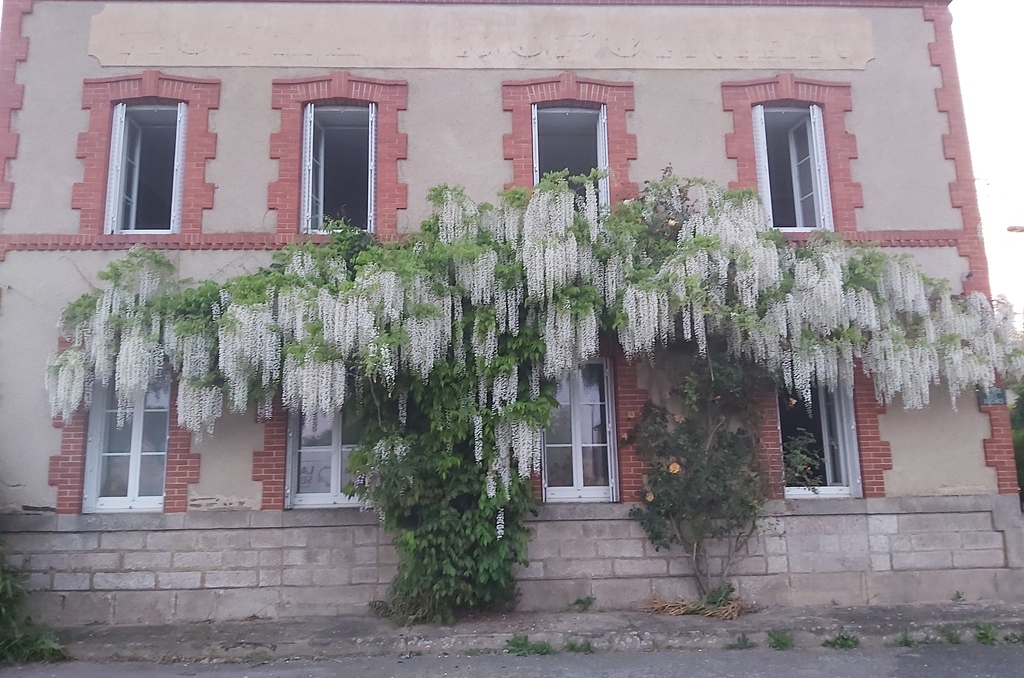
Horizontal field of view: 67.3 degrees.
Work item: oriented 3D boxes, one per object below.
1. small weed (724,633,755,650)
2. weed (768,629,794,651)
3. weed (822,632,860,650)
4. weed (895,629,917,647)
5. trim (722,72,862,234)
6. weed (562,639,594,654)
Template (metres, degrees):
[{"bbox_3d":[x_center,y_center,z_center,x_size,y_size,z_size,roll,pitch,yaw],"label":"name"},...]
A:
[{"bbox_3d":[2.071,2.732,6.972,0.293,0.118,0.200,-1,-9,-2],"label":"small weed"},{"bbox_3d":[2.399,2.675,6.849,0.216,0.156,0.180,-1,-10,-2],"label":"weed"},{"bbox_3d":[2.942,2.678,6.868,0.326,0.131,0.200,-1,-10,-2],"label":"weed"},{"bbox_3d":[3.524,2.674,6.890,0.182,0.123,0.170,-1,-10,-2],"label":"weed"},{"bbox_3d":[3.409,-2.266,9.426,1.622,2.103,0.180,-1,-11,-3],"label":"trim"},{"bbox_3d":[0.611,2.819,7.062,0.295,0.112,0.180,-1,-11,-3],"label":"weed"}]

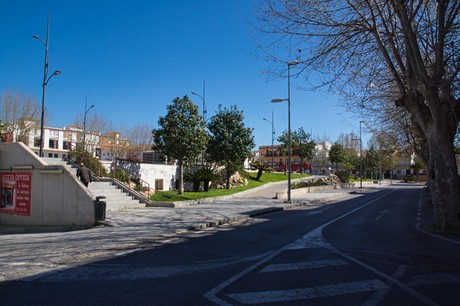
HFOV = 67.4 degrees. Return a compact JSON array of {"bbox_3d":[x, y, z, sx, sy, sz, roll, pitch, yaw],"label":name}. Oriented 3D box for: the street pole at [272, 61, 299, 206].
[{"bbox_3d":[3.409,-1.331,21.327,1.770,8.720,0.300,-1,-4,29],"label":"street pole"}]

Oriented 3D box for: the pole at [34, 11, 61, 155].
[{"bbox_3d":[-13.325,-4.883,24.806,3.400,10.733,0.300,-1,-4,29],"label":"pole"}]

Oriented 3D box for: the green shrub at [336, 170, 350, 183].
[{"bbox_3d":[14.856,3.068,45.000,1.800,1.600,1.800,-1,-4,29],"label":"green shrub"}]

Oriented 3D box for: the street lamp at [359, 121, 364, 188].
[{"bbox_3d":[16.563,0.243,44.387,1.770,8.675,0.300,-1,-4,29],"label":"street lamp"}]

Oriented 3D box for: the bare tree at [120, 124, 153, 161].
[{"bbox_3d":[-16.239,-1.236,60.150,5.200,7.526,5.200,-1,-4,29],"label":"bare tree"}]

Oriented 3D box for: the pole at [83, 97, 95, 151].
[{"bbox_3d":[-21.269,-3.257,51.771,2.100,10.436,0.300,-1,-4,29],"label":"pole"}]

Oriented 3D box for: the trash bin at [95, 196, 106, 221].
[{"bbox_3d":[-4.196,1.815,11.231,0.360,0.782,0.360,-1,-4,29],"label":"trash bin"}]

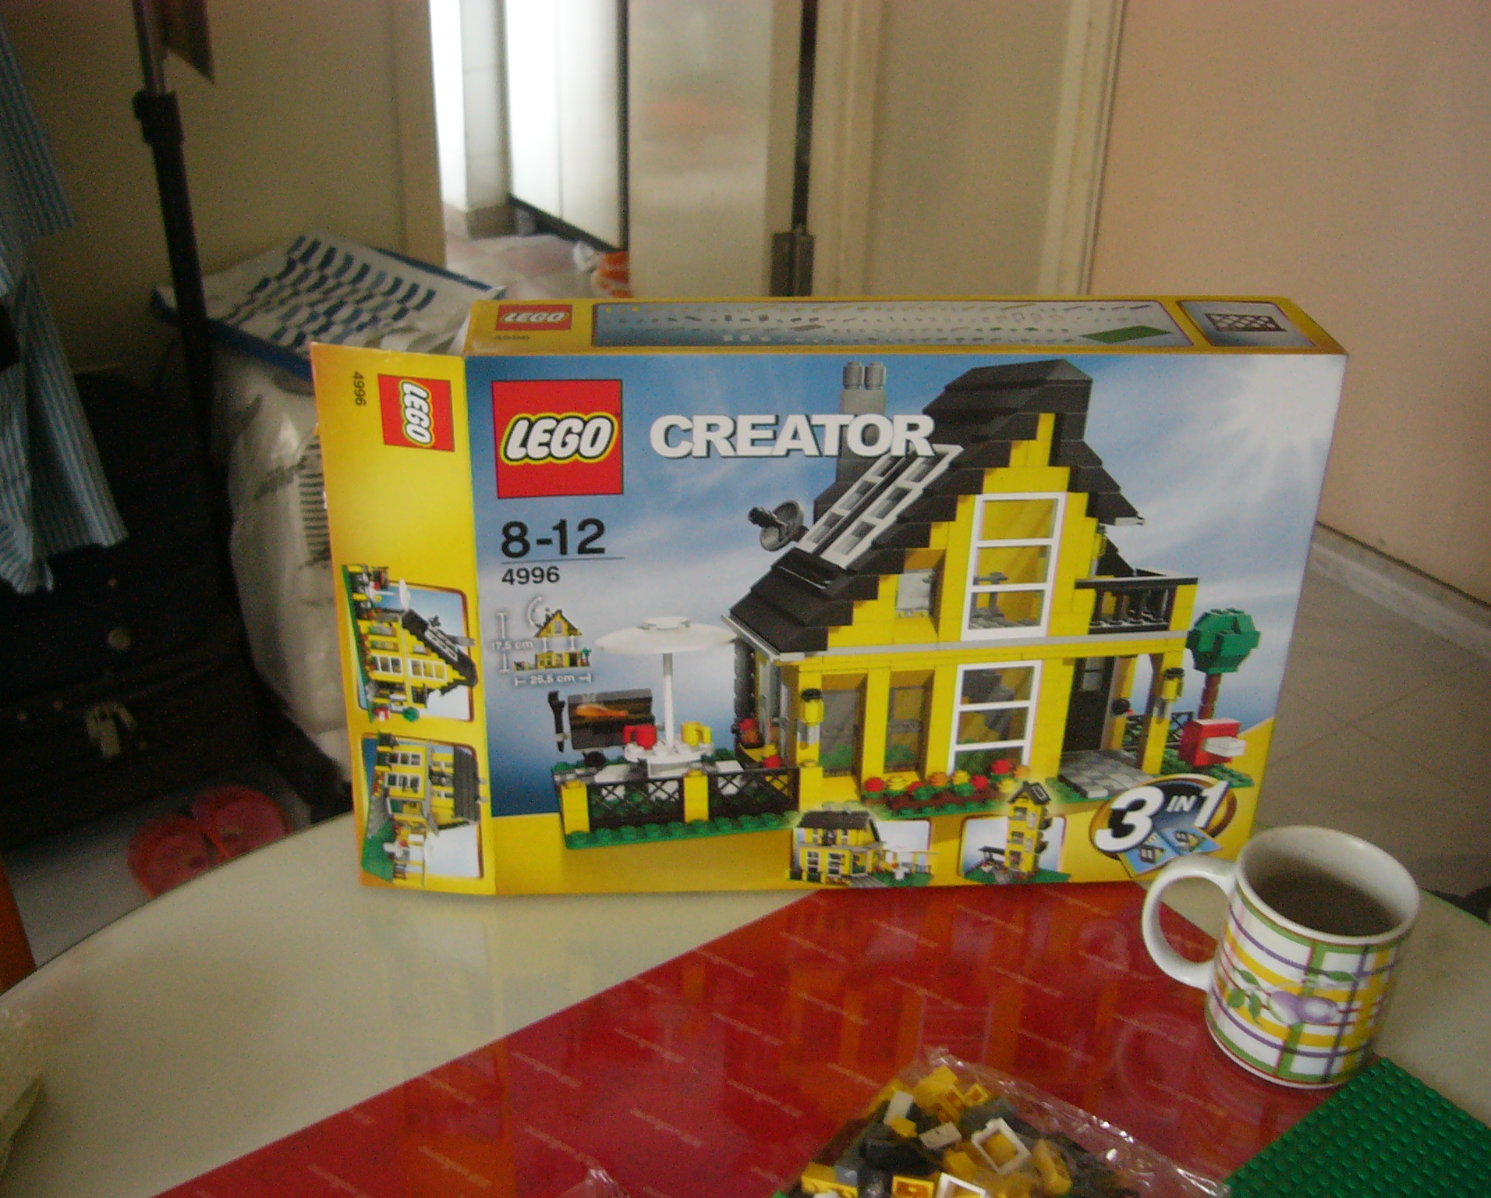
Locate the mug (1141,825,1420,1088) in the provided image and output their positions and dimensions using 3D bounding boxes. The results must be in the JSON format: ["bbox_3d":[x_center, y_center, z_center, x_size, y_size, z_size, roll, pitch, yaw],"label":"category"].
[{"bbox_3d":[0.245,0.163,0.760,0.115,0.091,0.078,13,33,18],"label":"mug"}]

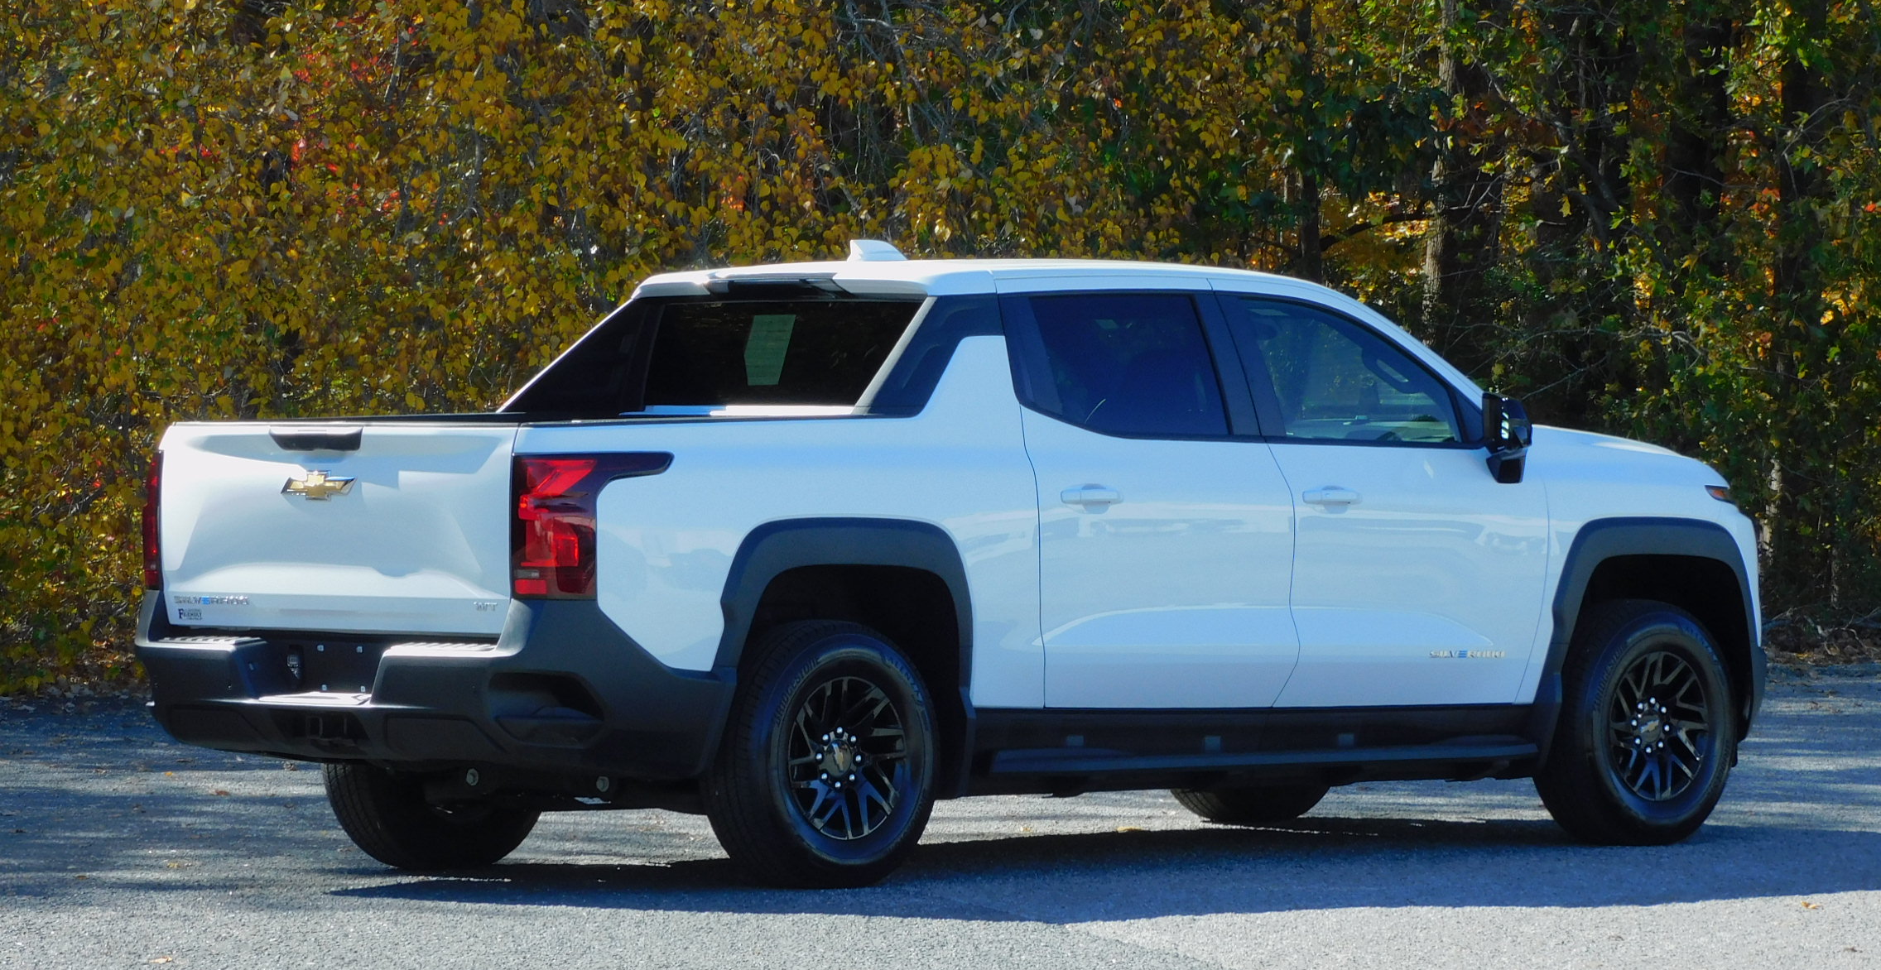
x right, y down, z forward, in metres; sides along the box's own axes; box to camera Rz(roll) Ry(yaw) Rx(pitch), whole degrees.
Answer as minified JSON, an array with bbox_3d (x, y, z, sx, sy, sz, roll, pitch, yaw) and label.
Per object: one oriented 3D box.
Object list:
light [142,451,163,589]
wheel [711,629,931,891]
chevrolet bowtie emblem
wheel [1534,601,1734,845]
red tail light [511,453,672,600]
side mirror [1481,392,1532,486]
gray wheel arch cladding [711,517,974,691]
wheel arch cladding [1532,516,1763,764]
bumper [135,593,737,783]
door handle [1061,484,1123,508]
[{"bbox_3d":[-2.304,0.110,28.652,0.465,0.431,0.195,-1,1,-44],"label":"light"},{"bbox_3d":[-0.358,0.815,28.042,0.820,0.815,0.265,-1,1,-44],"label":"wheel"},{"bbox_3d":[-1.868,0.001,27.803,0.032,0.091,0.330,-1,1,-44],"label":"chevrolet bowtie emblem"},{"bbox_3d":[2.301,0.781,30.615,0.820,0.815,0.265,-1,1,-44],"label":"wheel"},{"bbox_3d":[-1.035,0.119,27.341,0.465,0.431,0.195,-1,1,-44],"label":"red tail light"},{"bbox_3d":[1.825,-0.150,29.818,0.165,0.295,0.200,-1,1,-44],"label":"side mirror"},{"bbox_3d":[-0.315,0.373,27.917,1.095,0.550,0.110,-1,1,-44],"label":"gray wheel arch cladding"},{"bbox_3d":[2.314,0.513,30.476,1.170,0.813,0.130,-1,1,-44],"label":"wheel arch cladding"},{"bbox_3d":[-1.610,0.601,28.057,0.795,0.560,2.080,-1,1,-44],"label":"bumper"},{"bbox_3d":[0.468,0.034,28.652,0.260,0.068,0.060,-1,1,-44],"label":"door handle"}]

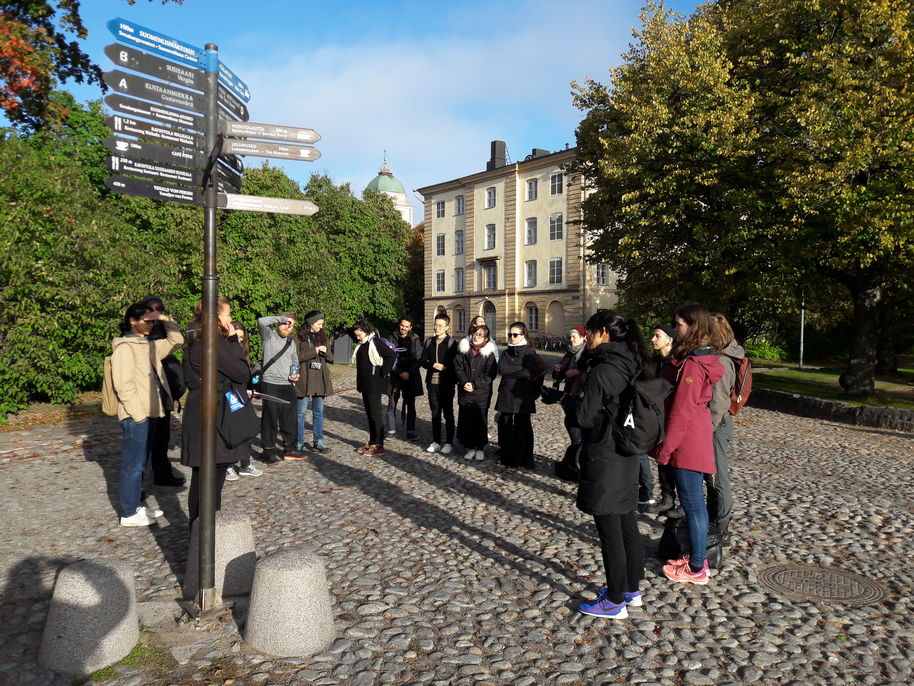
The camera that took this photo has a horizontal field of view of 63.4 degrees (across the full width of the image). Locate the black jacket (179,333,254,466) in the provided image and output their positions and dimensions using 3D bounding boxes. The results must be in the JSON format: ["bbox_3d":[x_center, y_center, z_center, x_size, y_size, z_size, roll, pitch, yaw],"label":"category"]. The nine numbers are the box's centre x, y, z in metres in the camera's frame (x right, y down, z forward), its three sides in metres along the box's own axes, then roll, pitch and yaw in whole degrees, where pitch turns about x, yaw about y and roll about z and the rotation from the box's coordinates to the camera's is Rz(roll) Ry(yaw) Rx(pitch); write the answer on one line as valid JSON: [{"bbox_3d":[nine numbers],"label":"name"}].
[{"bbox_3d":[-1.532,0.368,4.732,0.380,0.860,0.480,-1,2,-37],"label":"black jacket"}]

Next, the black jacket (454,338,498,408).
[{"bbox_3d":[0.229,0.359,8.700,0.520,0.820,0.360,1,1,12],"label":"black jacket"}]

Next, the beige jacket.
[{"bbox_3d":[-2.394,0.213,5.720,0.480,0.790,0.460,1,1,19],"label":"beige jacket"}]

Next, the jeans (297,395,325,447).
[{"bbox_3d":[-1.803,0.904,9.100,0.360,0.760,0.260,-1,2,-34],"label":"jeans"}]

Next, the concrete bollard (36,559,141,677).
[{"bbox_3d":[-1.765,1.284,3.590,0.445,0.420,0.445,5,4,0],"label":"concrete bollard"}]

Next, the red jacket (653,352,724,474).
[{"bbox_3d":[1.428,0.439,4.600,0.410,0.750,0.450,1,1,18],"label":"red jacket"}]

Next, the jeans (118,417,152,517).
[{"bbox_3d":[-2.495,0.920,5.740,0.260,0.850,0.350,1,1,10],"label":"jeans"}]

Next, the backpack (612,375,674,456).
[{"bbox_3d":[1.014,0.391,4.042,0.220,0.430,0.290,1,2,31],"label":"backpack"}]

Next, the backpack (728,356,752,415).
[{"bbox_3d":[2.040,0.307,5.350,0.170,0.430,0.270,1,1,18],"label":"backpack"}]

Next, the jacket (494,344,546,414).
[{"bbox_3d":[0.693,0.405,8.200,0.530,0.780,0.380,1,2,27],"label":"jacket"}]

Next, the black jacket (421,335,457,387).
[{"bbox_3d":[-0.222,0.222,9.360,0.470,0.650,0.300,1,2,18],"label":"black jacket"}]

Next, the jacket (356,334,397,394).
[{"bbox_3d":[-0.995,0.263,9.031,0.360,0.720,0.460,-1,2,-35],"label":"jacket"}]

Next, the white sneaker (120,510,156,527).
[{"bbox_3d":[-2.508,1.382,5.840,0.275,0.105,0.100,0,2,-5],"label":"white sneaker"}]

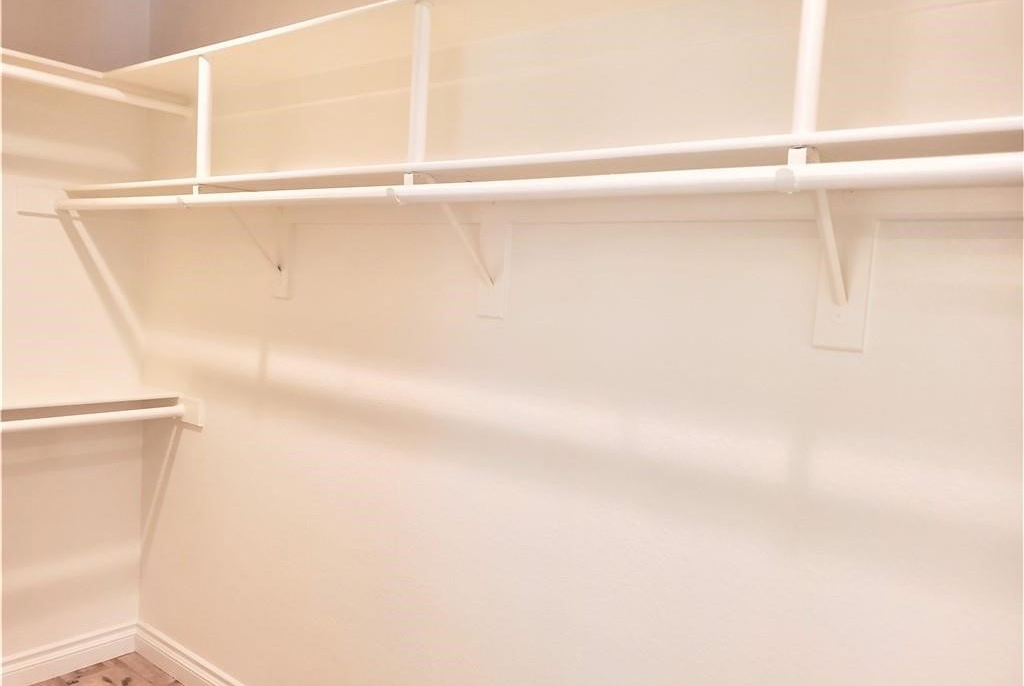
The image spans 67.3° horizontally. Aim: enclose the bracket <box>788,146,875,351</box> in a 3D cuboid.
[{"bbox_3d":[0.484,-0.135,1.215,0.088,0.304,0.317,6,5,37],"label":"bracket"}]

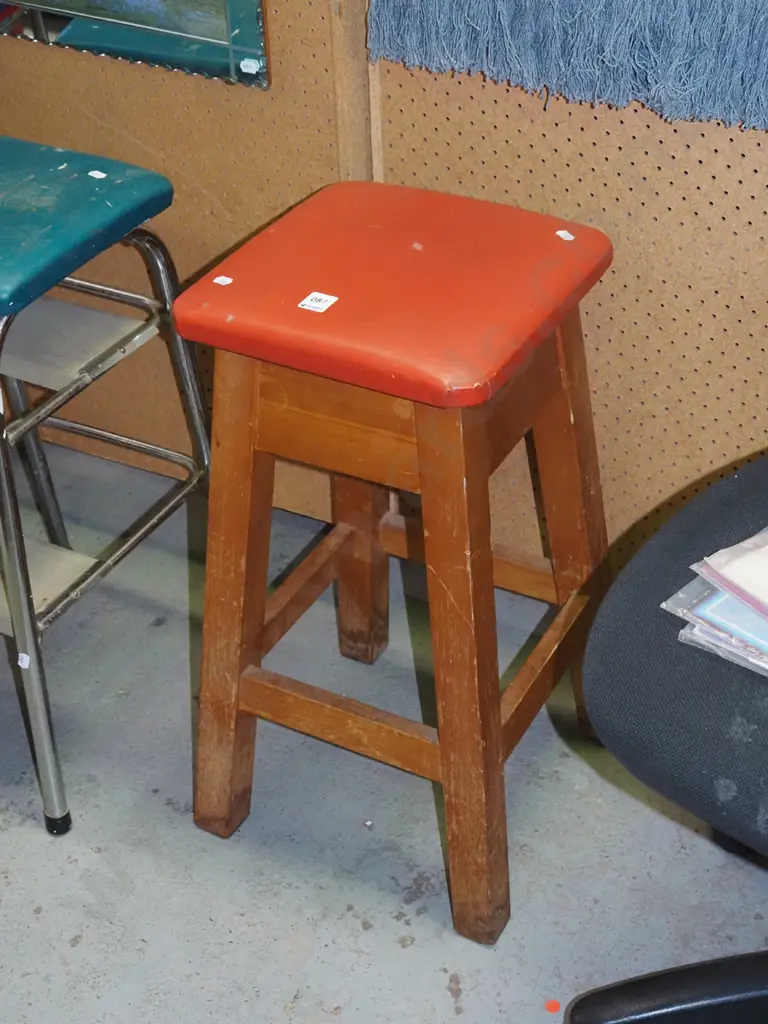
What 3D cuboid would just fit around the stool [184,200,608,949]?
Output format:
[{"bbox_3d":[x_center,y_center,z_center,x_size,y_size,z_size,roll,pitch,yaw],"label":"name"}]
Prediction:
[{"bbox_3d":[0.024,0.033,1.496,0.352,0.623,0.346,16,40,24],"label":"stool"}]

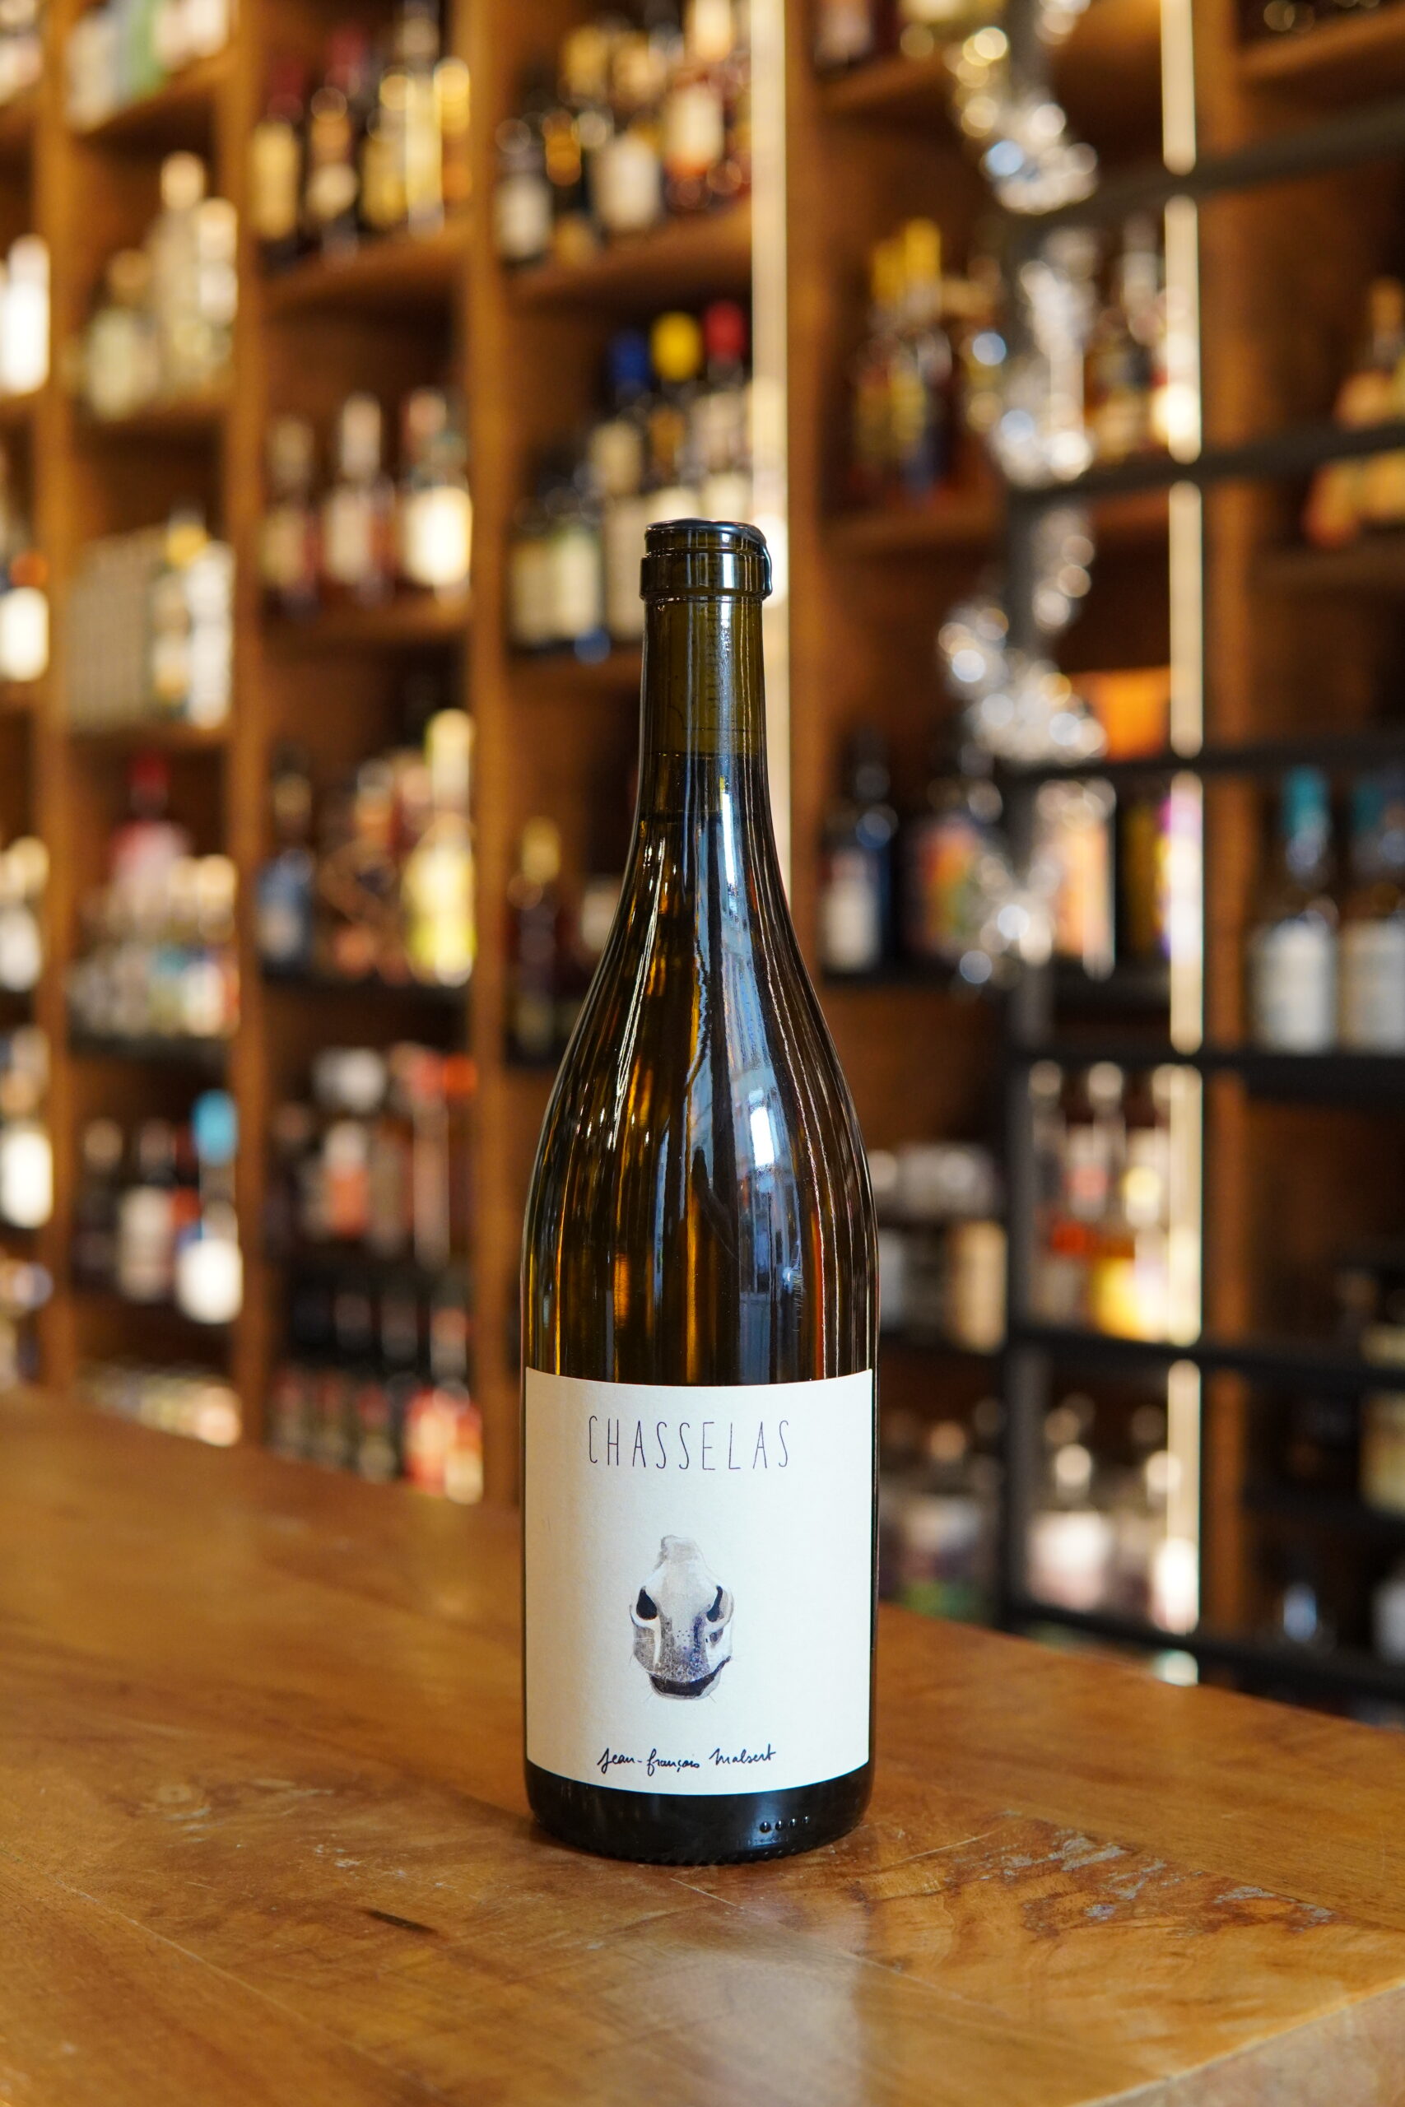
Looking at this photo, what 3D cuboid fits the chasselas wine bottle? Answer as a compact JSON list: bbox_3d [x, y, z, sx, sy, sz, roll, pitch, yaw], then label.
[{"bbox_3d":[0.000,0.030,0.612,0.082,0.300,0.082,0,0,4],"label":"chasselas wine bottle"}]

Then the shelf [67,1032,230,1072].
[{"bbox_3d":[-0.648,-0.006,3.623,0.260,0.035,0.401,-2,2,-42],"label":"shelf"}]

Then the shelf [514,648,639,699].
[{"bbox_3d":[0.008,-0.409,2.853,0.230,0.030,0.410,-1,1,-44],"label":"shelf"}]

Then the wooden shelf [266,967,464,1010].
[{"bbox_3d":[-0.315,-0.081,3.254,0.260,0.035,0.421,-2,2,-42],"label":"wooden shelf"}]

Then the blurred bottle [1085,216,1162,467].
[{"bbox_3d":[0.395,-0.663,2.468,0.072,0.255,0.072,0,0,0],"label":"blurred bottle"}]

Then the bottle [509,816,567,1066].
[{"bbox_3d":[-0.200,-0.137,3.163,0.074,0.285,0.074,0,0,0],"label":"bottle"}]

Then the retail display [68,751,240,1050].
[{"bbox_3d":[-0.671,-0.201,3.634,0.210,0.355,0.400,-2,2,-42],"label":"retail display"}]

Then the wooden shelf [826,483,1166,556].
[{"bbox_3d":[0.354,-0.496,2.505,0.260,0.035,0.416,-2,2,-42],"label":"wooden shelf"}]

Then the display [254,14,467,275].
[{"bbox_3d":[-0.343,-1.107,3.244,0.210,0.275,0.421,-2,2,-42],"label":"display"}]

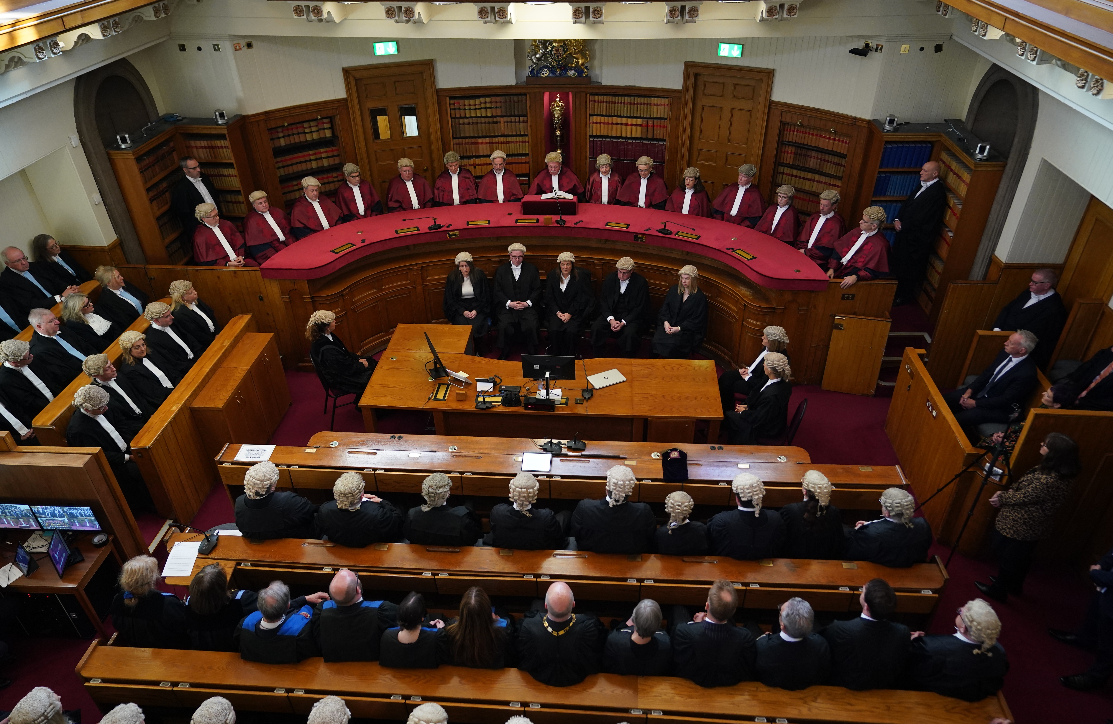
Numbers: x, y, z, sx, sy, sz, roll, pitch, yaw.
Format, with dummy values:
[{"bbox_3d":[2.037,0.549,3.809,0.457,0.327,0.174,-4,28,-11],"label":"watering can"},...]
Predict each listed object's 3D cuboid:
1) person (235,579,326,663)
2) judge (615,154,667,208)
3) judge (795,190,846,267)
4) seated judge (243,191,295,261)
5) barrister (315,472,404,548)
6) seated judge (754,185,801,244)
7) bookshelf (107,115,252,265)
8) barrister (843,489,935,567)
[{"bbox_3d":[-1.789,1.784,5.126,0.586,1.273,0.788,-2,34,-2],"label":"person"},{"bbox_3d":[1.077,-1.973,9.773,0.650,1.390,0.750,11,35,17],"label":"judge"},{"bbox_3d":[2.974,-1.313,8.727,0.750,1.390,0.620,-23,40,-30],"label":"judge"},{"bbox_3d":[-3.334,-1.356,8.958,0.750,1.390,0.620,26,42,35],"label":"seated judge"},{"bbox_3d":[-1.516,1.280,6.149,0.640,1.300,0.800,7,35,12],"label":"barrister"},{"bbox_3d":[2.709,-1.571,9.314,0.570,1.220,0.760,23,41,31],"label":"seated judge"},{"bbox_3d":[-4.608,-2.039,9.596,0.990,1.860,1.500,2,34,4],"label":"bookshelf"},{"bbox_3d":[2.292,1.313,5.585,0.620,1.320,0.800,-7,33,-8],"label":"barrister"}]

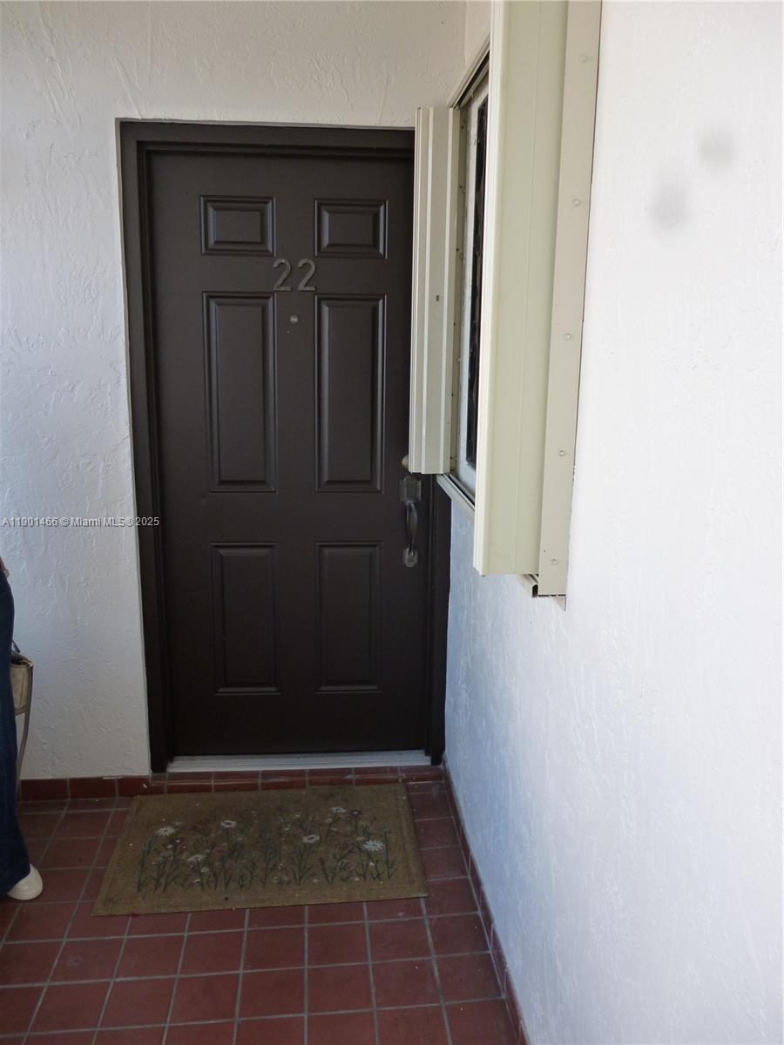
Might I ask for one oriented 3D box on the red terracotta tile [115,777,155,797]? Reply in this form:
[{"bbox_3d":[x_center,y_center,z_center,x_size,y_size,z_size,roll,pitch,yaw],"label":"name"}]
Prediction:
[{"bbox_3d":[-0.868,0.892,2.863,0.117,0.074,0.013,-1,13,-6],"label":"red terracotta tile"}]

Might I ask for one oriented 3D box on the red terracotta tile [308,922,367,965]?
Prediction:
[{"bbox_3d":[-0.142,1.097,2.191,0.149,0.012,0.149,-1,12,-6],"label":"red terracotta tile"}]

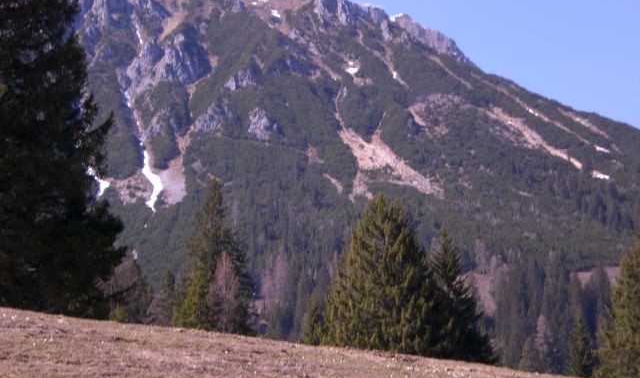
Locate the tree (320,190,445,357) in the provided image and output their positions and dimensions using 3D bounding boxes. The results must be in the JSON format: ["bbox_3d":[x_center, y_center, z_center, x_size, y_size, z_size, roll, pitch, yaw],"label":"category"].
[{"bbox_3d":[2.642,3.657,68.000,5.000,6.900,5.000,0,-4,0],"label":"tree"}]

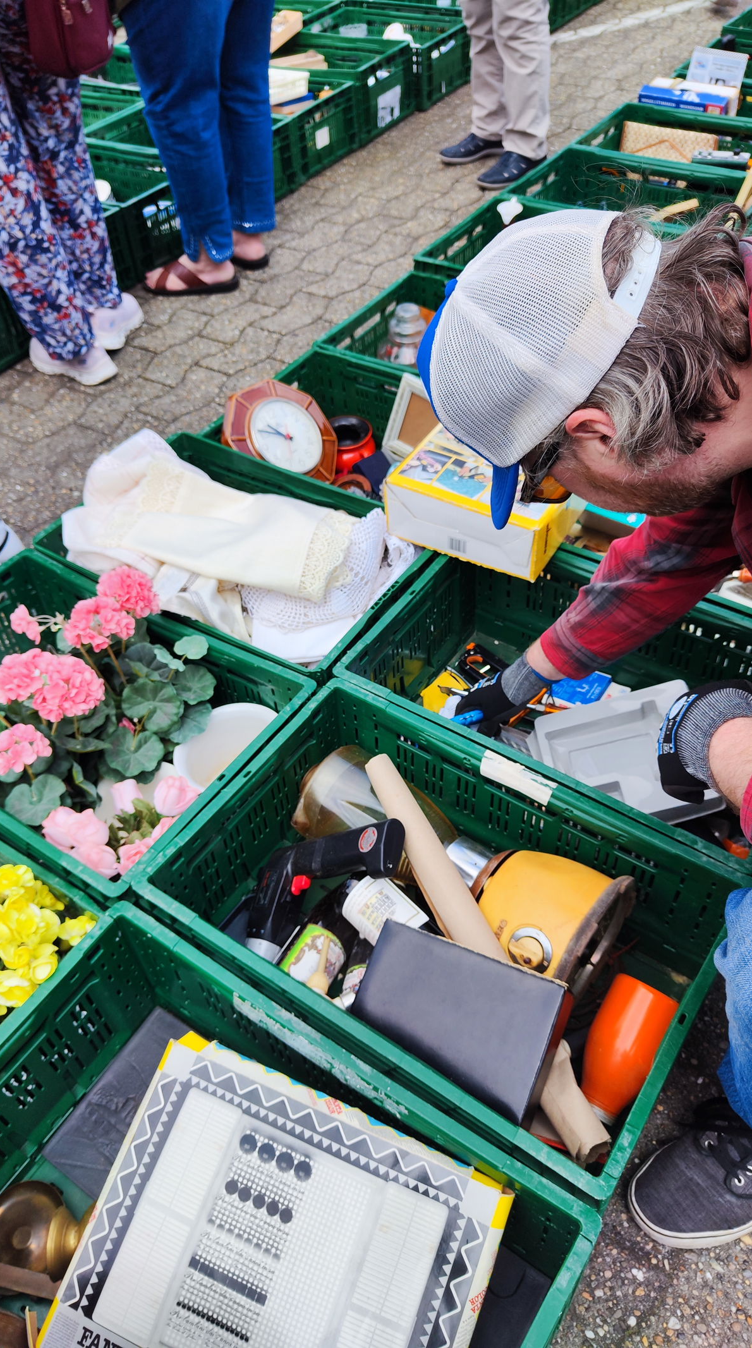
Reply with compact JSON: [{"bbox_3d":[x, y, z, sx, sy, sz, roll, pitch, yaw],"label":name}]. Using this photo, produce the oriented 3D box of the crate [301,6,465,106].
[{"bbox_3d":[0.025,-2.532,3.865,0.600,0.225,0.400,21,52,22],"label":"crate"}]

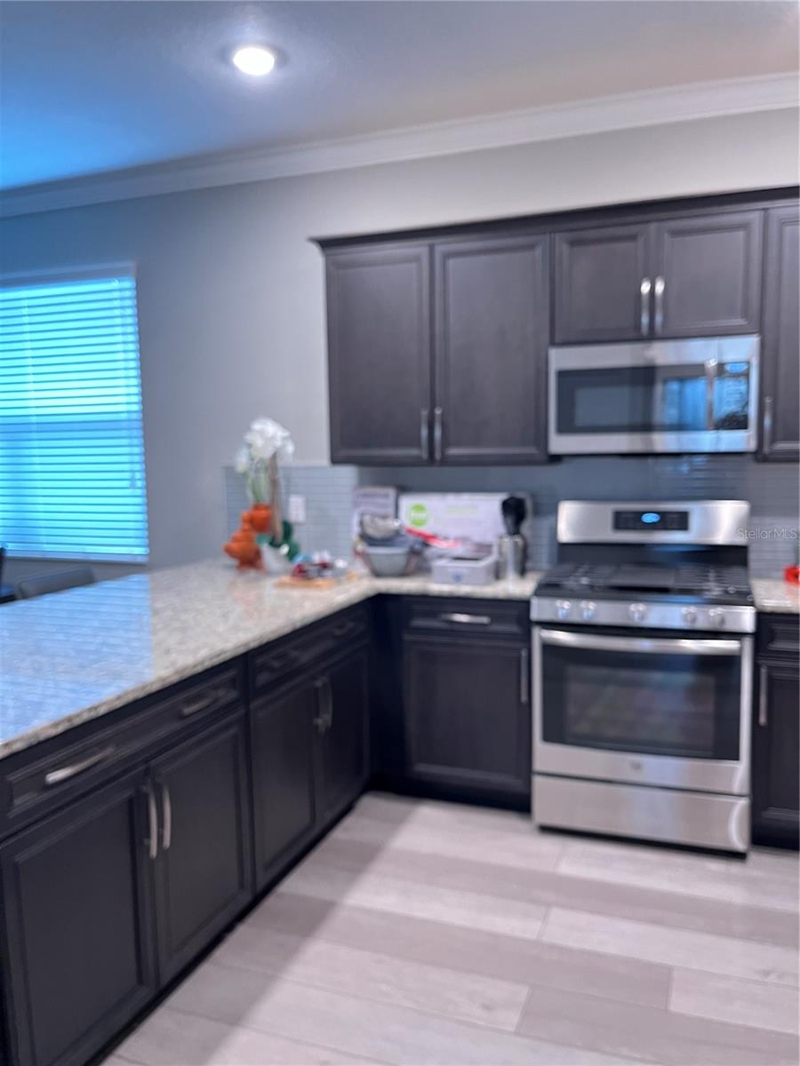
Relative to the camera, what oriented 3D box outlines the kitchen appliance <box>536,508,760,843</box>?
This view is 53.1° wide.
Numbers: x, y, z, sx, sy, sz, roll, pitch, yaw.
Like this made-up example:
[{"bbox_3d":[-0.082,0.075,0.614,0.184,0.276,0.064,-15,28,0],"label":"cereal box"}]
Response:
[{"bbox_3d":[0.959,0.508,3.157,0.760,1.220,0.710,1,6,20],"label":"kitchen appliance"}]

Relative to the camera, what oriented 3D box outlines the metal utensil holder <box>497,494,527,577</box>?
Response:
[{"bbox_3d":[0.477,0.020,3.379,0.115,0.340,0.115,1,6,20],"label":"metal utensil holder"}]

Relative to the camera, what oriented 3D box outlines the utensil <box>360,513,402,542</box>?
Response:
[{"bbox_3d":[-0.080,-0.024,3.529,0.185,0.110,0.185,-1,5,0],"label":"utensil"}]

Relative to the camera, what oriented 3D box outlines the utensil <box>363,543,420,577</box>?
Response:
[{"bbox_3d":[-0.030,0.121,3.498,0.225,0.130,0.225,1,6,20],"label":"utensil"}]

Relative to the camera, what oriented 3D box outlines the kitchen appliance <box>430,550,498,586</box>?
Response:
[{"bbox_3d":[0.275,0.149,3.344,0.235,0.095,0.195,1,6,20],"label":"kitchen appliance"}]

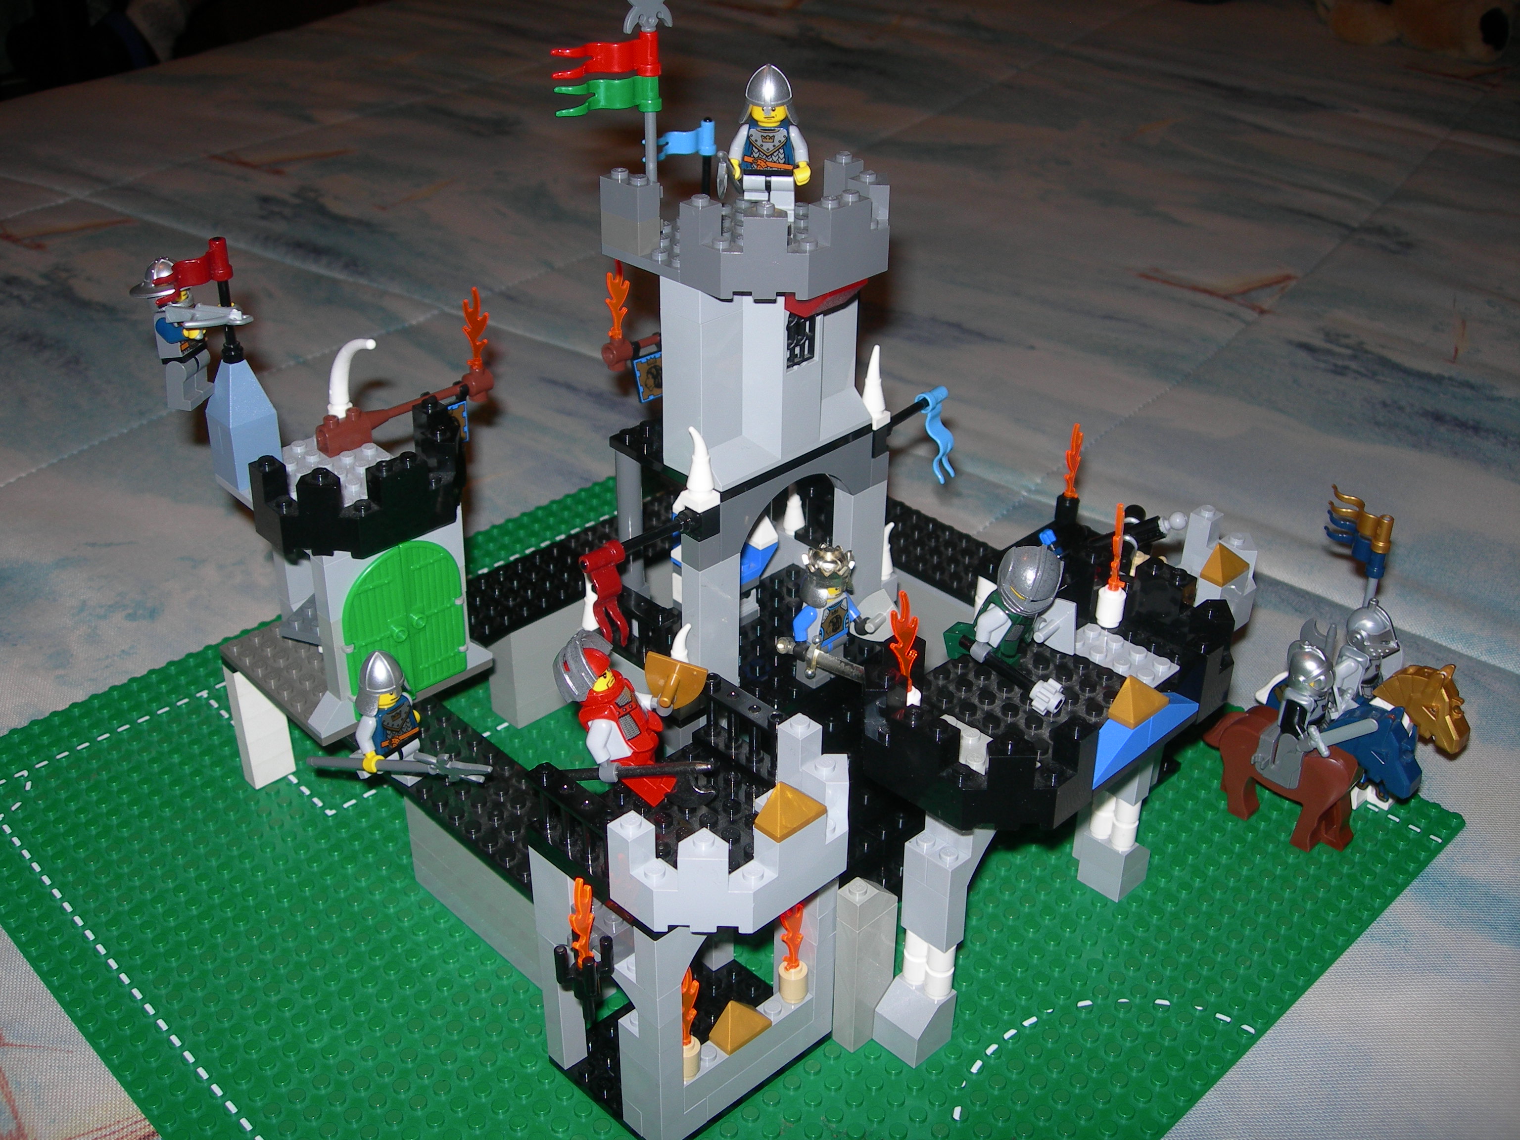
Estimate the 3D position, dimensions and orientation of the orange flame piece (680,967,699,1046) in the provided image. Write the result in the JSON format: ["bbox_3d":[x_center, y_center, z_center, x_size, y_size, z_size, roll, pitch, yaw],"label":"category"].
[{"bbox_3d":[-0.018,0.107,0.412,0.009,0.030,0.004,0,32,-3],"label":"orange flame piece"}]

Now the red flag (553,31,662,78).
[{"bbox_3d":[-0.041,-0.137,0.445,0.031,0.013,0.006,-10,33,-17],"label":"red flag"}]

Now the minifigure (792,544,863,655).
[{"bbox_3d":[0.021,0.014,0.513,0.024,0.047,0.017,-26,41,-37],"label":"minifigure"}]

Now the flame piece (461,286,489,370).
[{"bbox_3d":[-0.091,-0.077,0.530,0.009,0.029,0.004,0,32,0],"label":"flame piece"}]

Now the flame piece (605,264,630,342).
[{"bbox_3d":[-0.048,-0.089,0.556,0.009,0.029,0.004,-7,33,-12],"label":"flame piece"}]

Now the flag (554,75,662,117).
[{"bbox_3d":[-0.041,-0.128,0.452,0.030,0.013,0.007,-13,34,-20],"label":"flag"}]

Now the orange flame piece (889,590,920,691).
[{"bbox_3d":[0.038,0.018,0.436,0.009,0.030,0.004,4,32,5],"label":"orange flame piece"}]

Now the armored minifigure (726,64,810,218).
[{"bbox_3d":[0.003,-0.124,0.486,0.025,0.045,0.016,1,32,0],"label":"armored minifigure"}]

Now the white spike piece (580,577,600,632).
[{"bbox_3d":[-0.055,0.009,0.541,0.008,0.022,0.008,-2,32,-6],"label":"white spike piece"}]

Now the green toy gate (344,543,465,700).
[{"bbox_3d":[-0.106,0.015,0.499,0.042,0.053,0.007,-27,41,-36],"label":"green toy gate"}]

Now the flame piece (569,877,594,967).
[{"bbox_3d":[-0.042,0.083,0.392,0.009,0.029,0.004,-27,41,-36],"label":"flame piece"}]

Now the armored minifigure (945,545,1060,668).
[{"bbox_3d":[0.068,0.010,0.464,0.024,0.037,0.023,-26,41,-37],"label":"armored minifigure"}]

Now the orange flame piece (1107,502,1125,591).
[{"bbox_3d":[0.102,-0.007,0.478,0.004,0.030,0.009,9,33,12],"label":"orange flame piece"}]

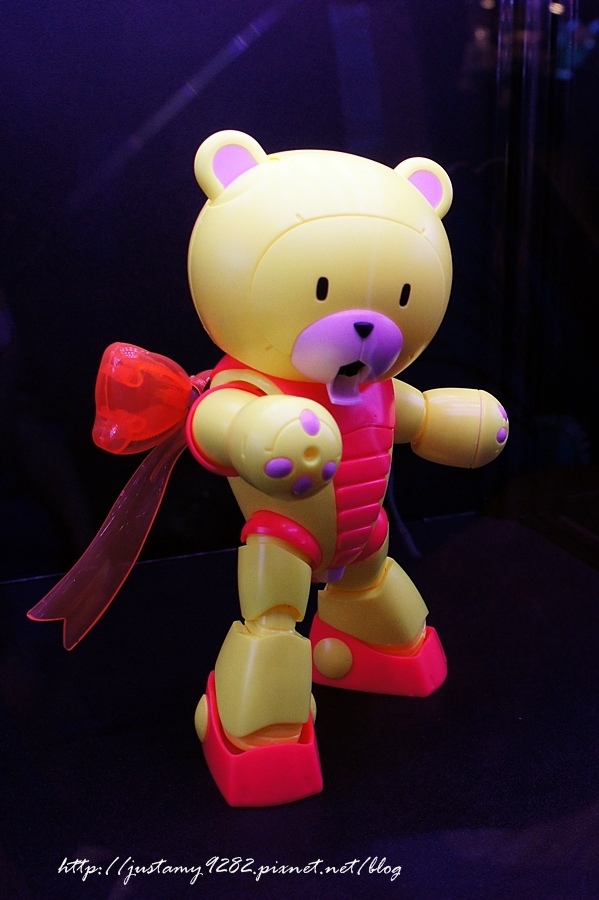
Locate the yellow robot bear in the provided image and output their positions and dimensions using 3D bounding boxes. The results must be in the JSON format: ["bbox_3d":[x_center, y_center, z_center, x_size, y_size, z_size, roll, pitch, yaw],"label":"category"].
[{"bbox_3d":[0.008,0.002,0.160,0.070,0.130,0.059,-16,21,-40],"label":"yellow robot bear"}]

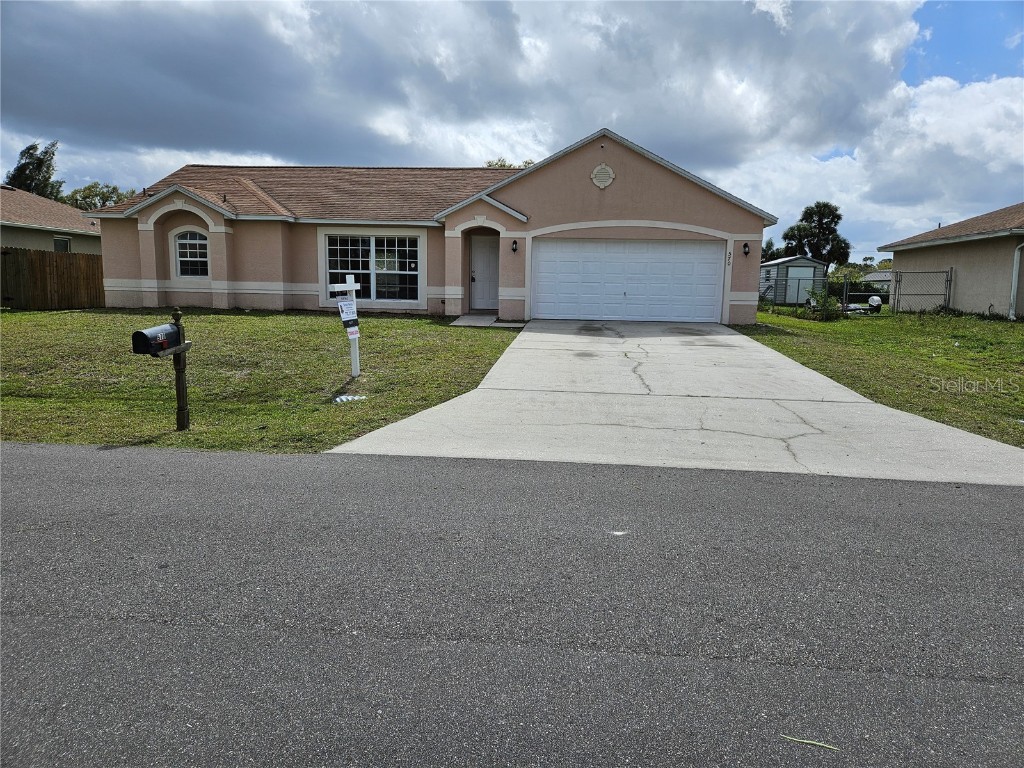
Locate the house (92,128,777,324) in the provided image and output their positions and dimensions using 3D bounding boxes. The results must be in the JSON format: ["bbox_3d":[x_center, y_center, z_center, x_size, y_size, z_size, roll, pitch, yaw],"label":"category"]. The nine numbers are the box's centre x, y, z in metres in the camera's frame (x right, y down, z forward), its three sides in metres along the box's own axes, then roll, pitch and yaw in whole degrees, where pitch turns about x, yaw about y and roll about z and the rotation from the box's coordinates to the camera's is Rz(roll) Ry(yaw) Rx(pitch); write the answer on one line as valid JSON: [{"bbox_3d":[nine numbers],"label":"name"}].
[{"bbox_3d":[-2.123,-4.793,22.558,18.400,4.800,10.100,2,8,5],"label":"house"}]

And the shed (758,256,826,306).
[{"bbox_3d":[15.800,-5.830,38.600,2.650,2.680,3.400,2,8,4],"label":"shed"}]

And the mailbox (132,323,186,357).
[{"bbox_3d":[-3.602,-0.461,6.900,0.178,0.235,0.520,2,12,4],"label":"mailbox"}]

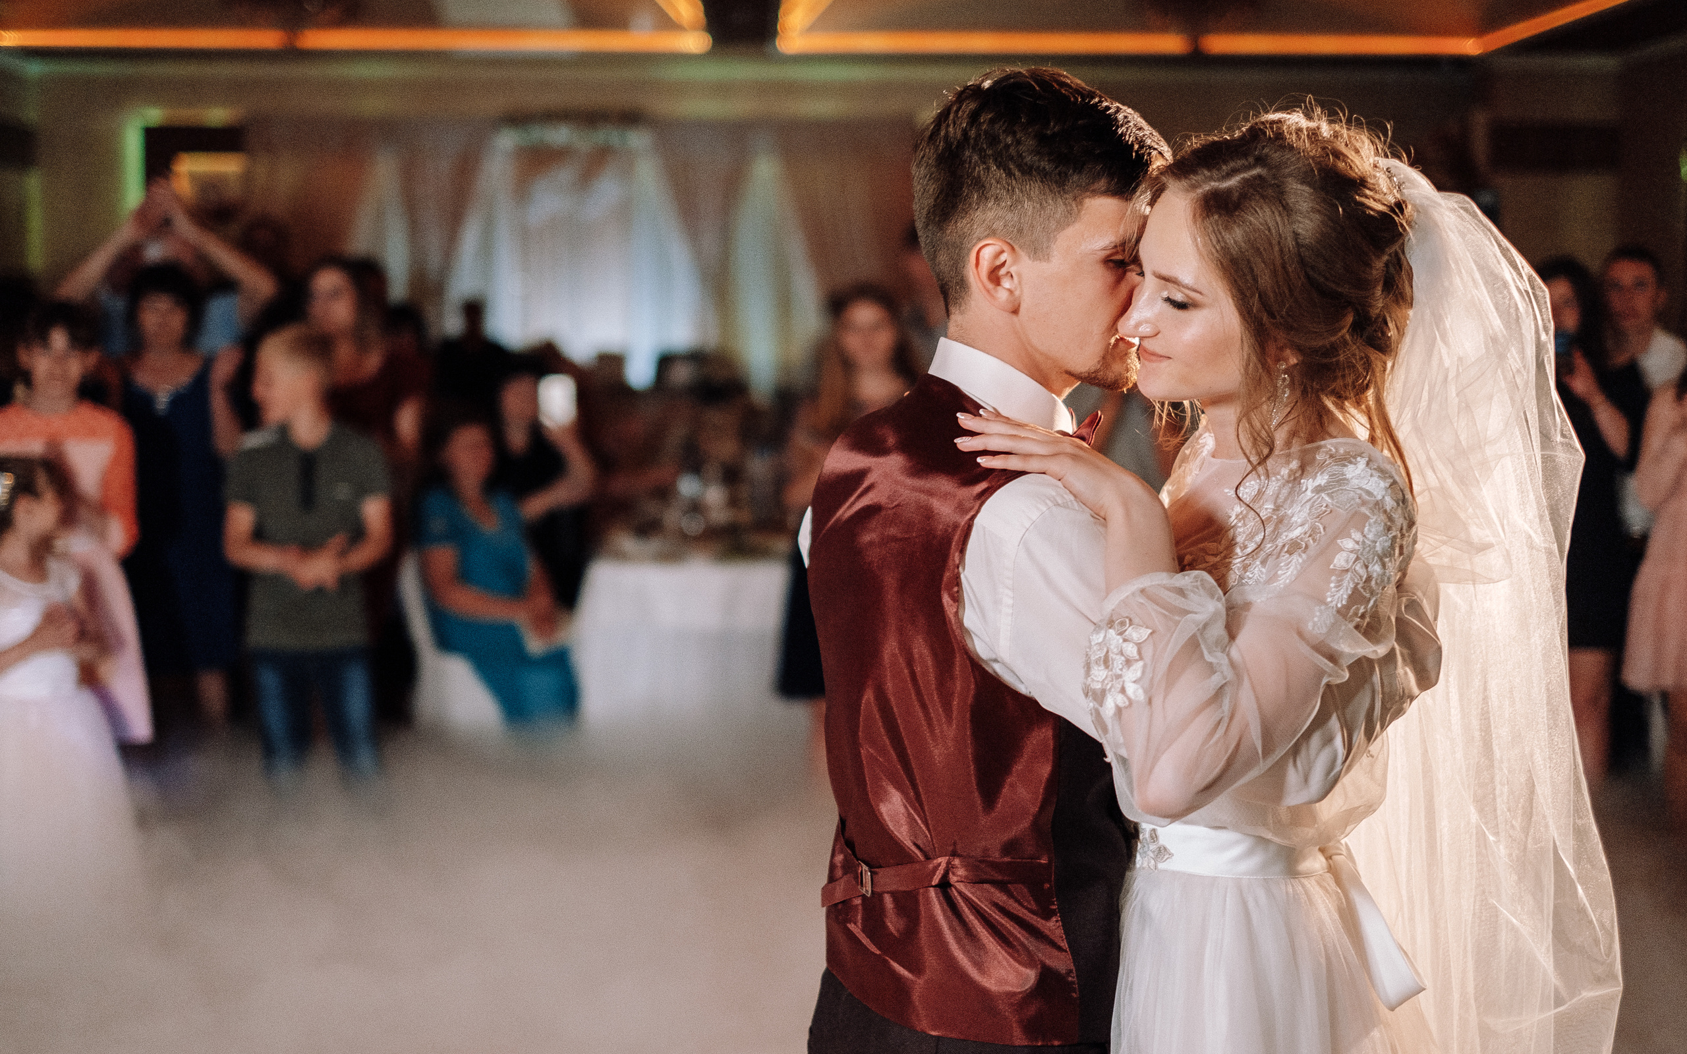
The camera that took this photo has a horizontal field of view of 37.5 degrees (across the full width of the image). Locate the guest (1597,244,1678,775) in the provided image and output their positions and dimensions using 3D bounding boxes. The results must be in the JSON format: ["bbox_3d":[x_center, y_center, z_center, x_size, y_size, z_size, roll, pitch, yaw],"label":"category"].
[{"bbox_3d":[2.299,0.060,7.237,0.460,1.732,0.330,2,6,22],"label":"guest"}]

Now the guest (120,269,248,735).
[{"bbox_3d":[-1.934,0.080,7.239,0.440,1.691,0.350,-1,5,-13],"label":"guest"}]

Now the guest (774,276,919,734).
[{"bbox_3d":[0.048,0.116,7.242,0.440,1.619,0.300,0,5,3],"label":"guest"}]

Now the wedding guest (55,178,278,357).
[{"bbox_3d":[-2.186,-0.128,8.023,0.720,1.960,0.400,-2,6,-16],"label":"wedding guest"}]

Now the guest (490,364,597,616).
[{"bbox_3d":[-0.908,0.214,7.452,0.440,1.385,0.550,-1,5,-9],"label":"guest"}]

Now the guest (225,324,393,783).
[{"bbox_3d":[-1.296,0.275,6.052,0.410,1.524,0.300,-1,5,-10],"label":"guest"}]

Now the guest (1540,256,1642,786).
[{"bbox_3d":[2.064,0.105,6.940,0.420,1.698,0.400,3,6,27],"label":"guest"}]

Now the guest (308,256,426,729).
[{"bbox_3d":[-1.351,0.097,7.040,0.420,1.696,0.330,-1,5,-9],"label":"guest"}]

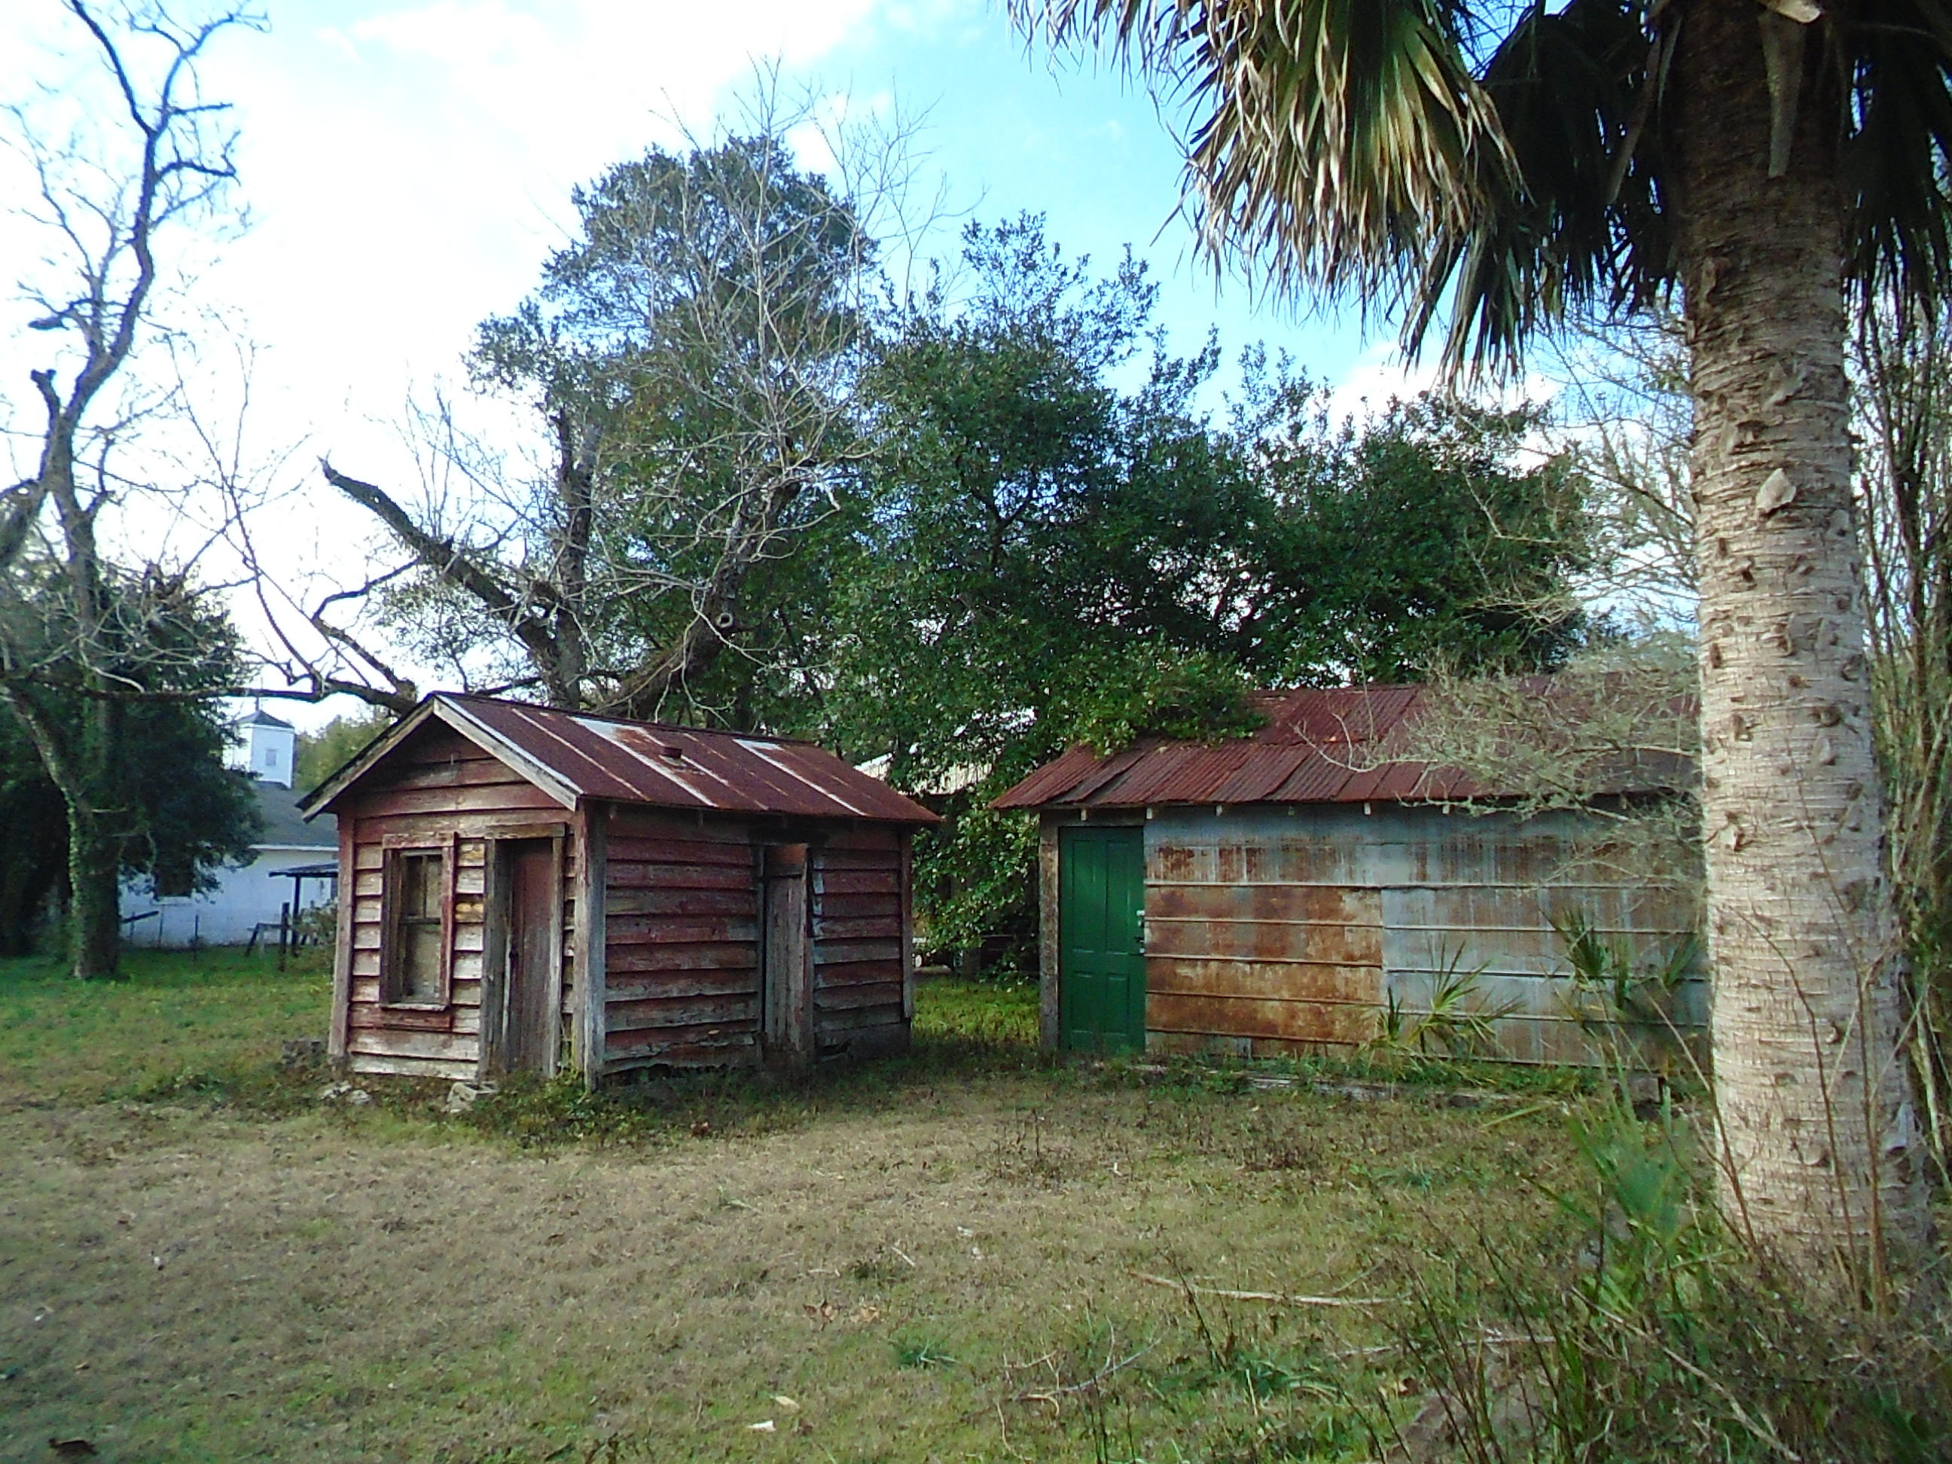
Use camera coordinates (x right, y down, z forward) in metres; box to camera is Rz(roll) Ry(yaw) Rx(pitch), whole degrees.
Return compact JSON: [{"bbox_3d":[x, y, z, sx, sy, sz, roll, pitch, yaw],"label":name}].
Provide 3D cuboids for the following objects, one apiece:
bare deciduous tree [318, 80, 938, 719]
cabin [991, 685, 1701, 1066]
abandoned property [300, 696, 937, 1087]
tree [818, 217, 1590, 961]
[{"bbox_3d":[-4.481,-2.630,18.906,8.000,12.230,7.200,0,-6,0],"label":"bare deciduous tree"},{"bbox_3d":[4.384,1.258,14.251,6.550,3.500,5.600,-4,-7,31],"label":"cabin"},{"bbox_3d":[-3.081,1.409,13.370,3.550,3.070,4.500,-4,-8,33],"label":"abandoned property"},{"bbox_3d":[2.985,-1.709,19.107,10.110,10.470,8.500,0,-6,0],"label":"tree"}]

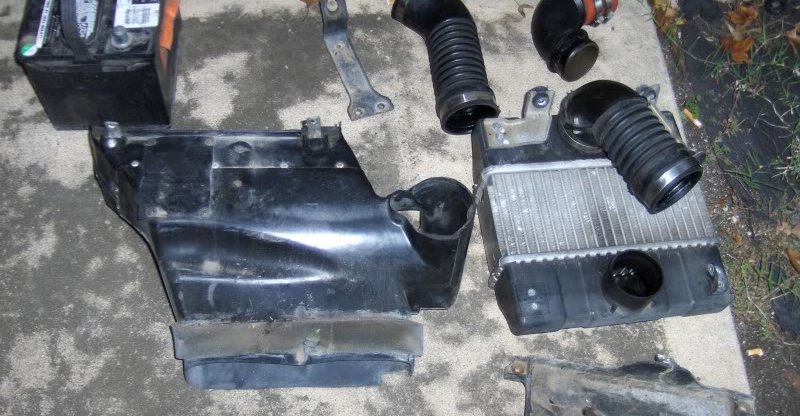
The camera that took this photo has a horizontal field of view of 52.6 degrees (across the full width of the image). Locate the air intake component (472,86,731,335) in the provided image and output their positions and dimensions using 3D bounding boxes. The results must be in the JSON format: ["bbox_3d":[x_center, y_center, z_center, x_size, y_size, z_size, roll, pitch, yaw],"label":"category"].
[{"bbox_3d":[0.291,-0.037,1.142,0.334,0.170,0.370,-3,62,-7],"label":"air intake component"}]

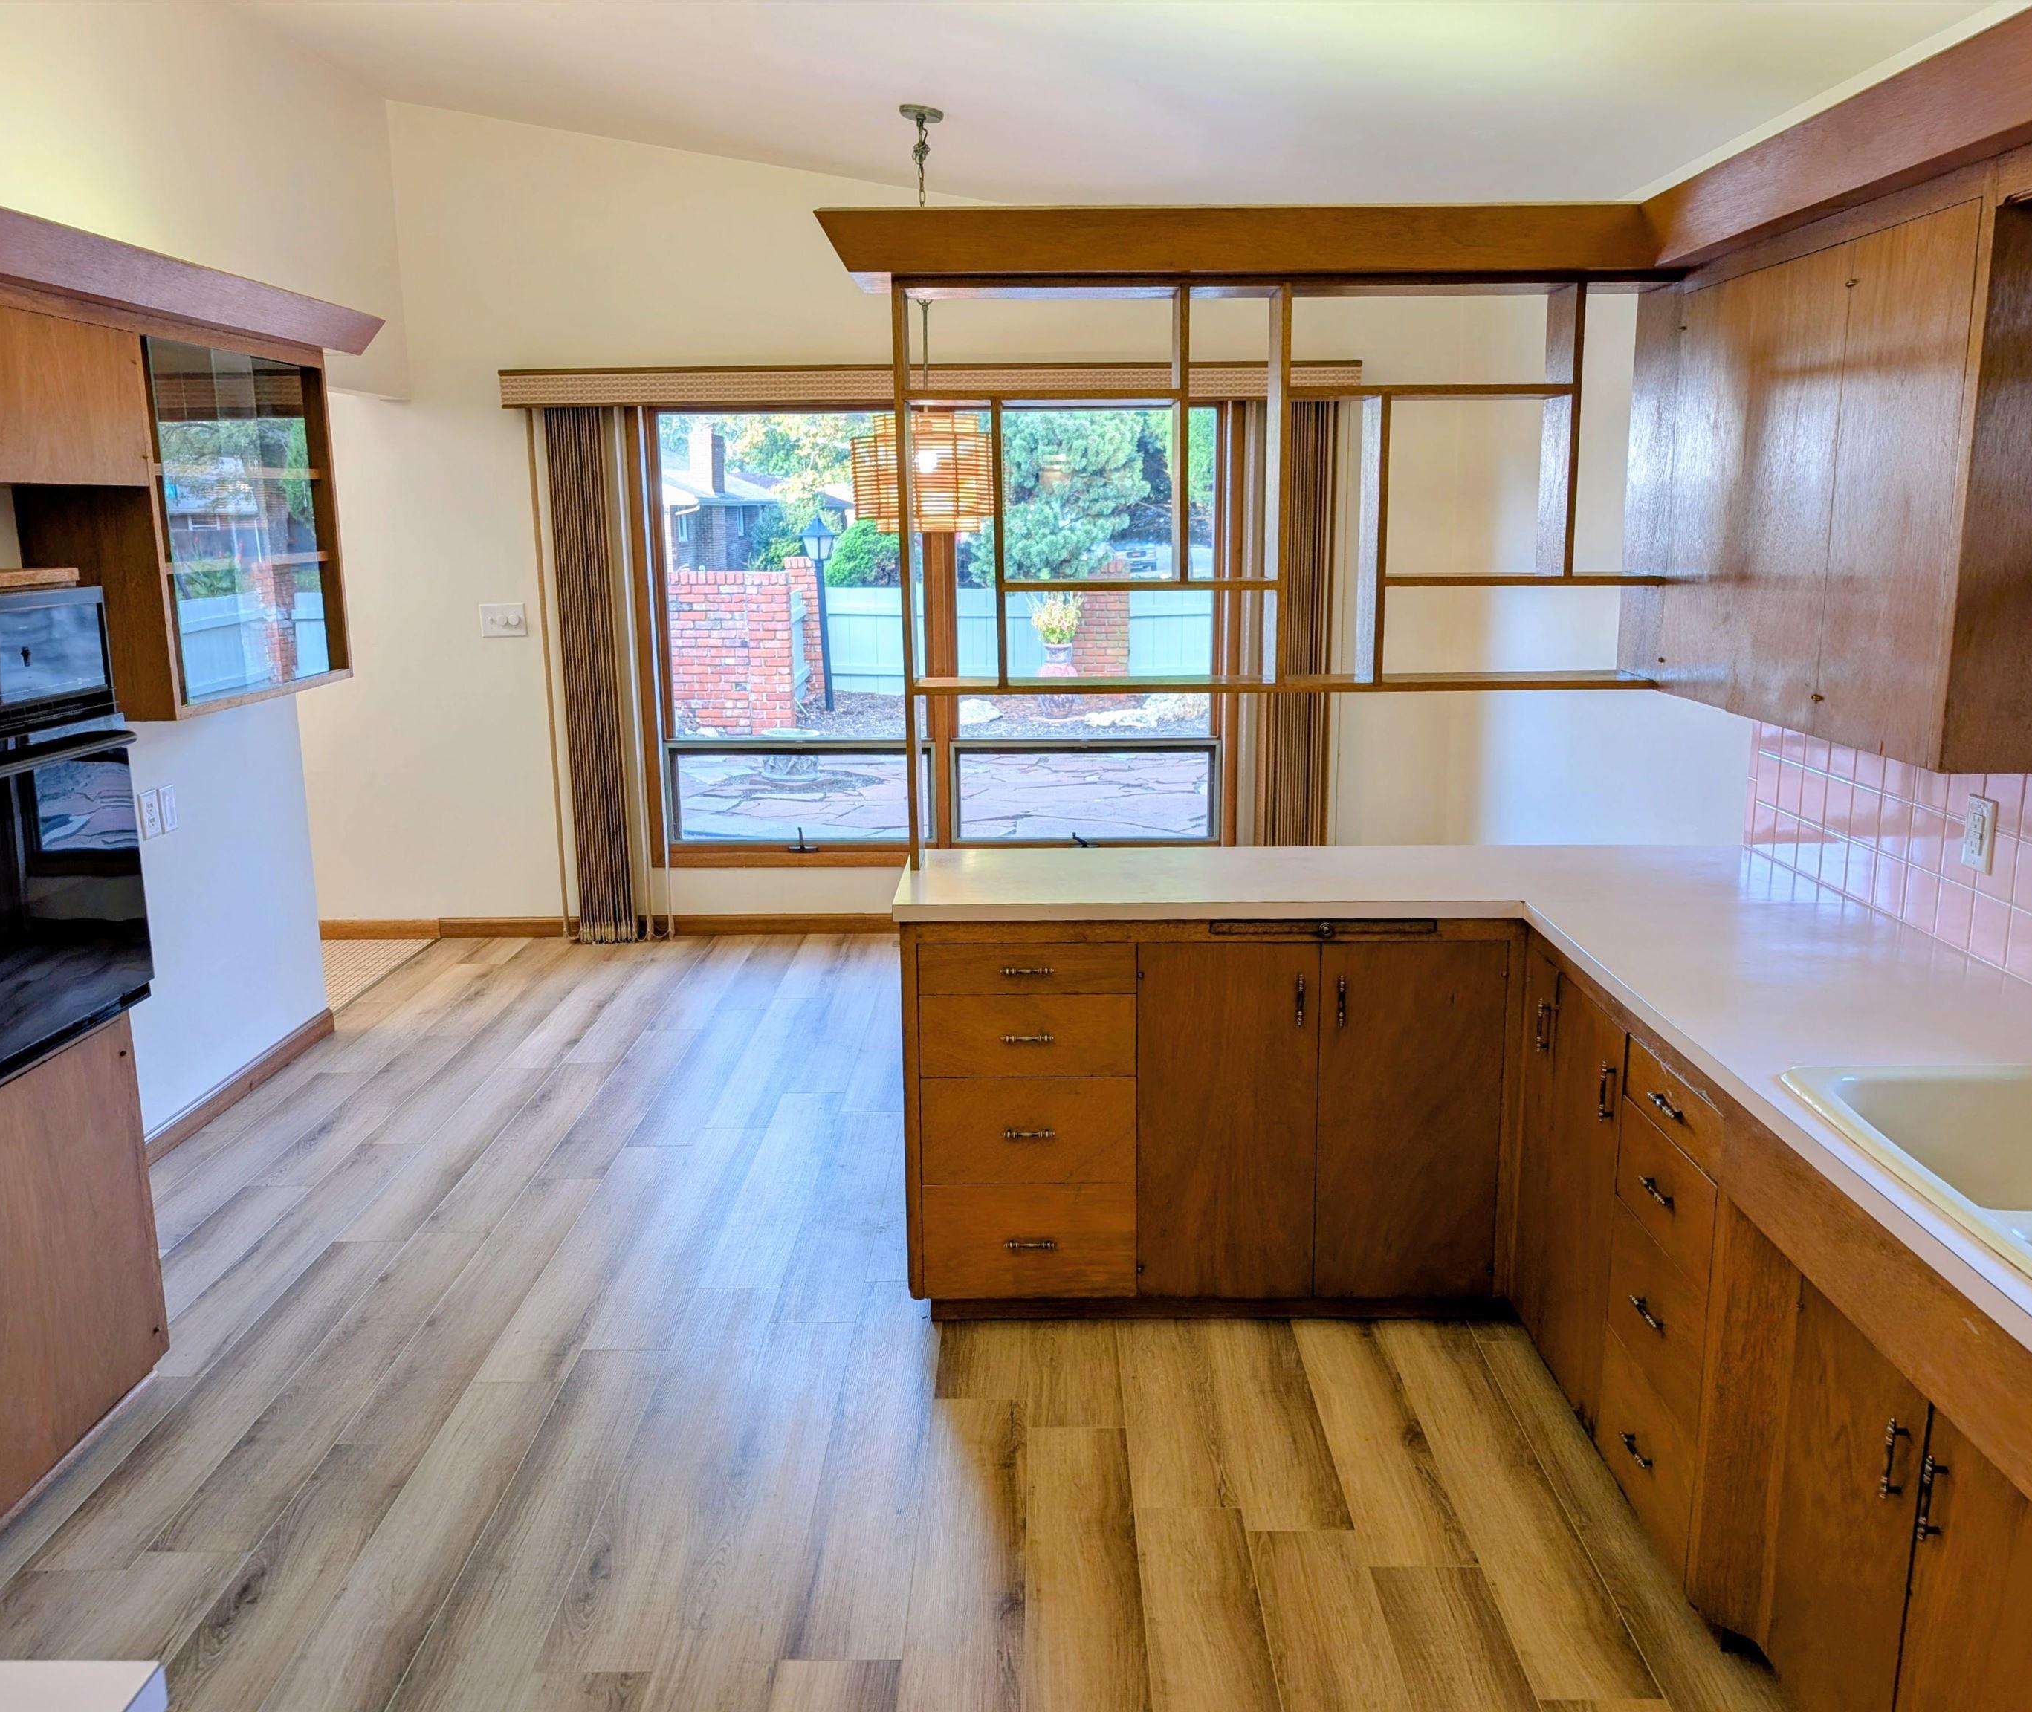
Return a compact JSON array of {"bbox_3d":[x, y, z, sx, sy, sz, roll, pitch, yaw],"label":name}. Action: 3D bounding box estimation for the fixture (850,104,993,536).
[{"bbox_3d":[-0.294,-1.634,4.894,0.445,1.255,0.445,0,12,1],"label":"fixture"}]

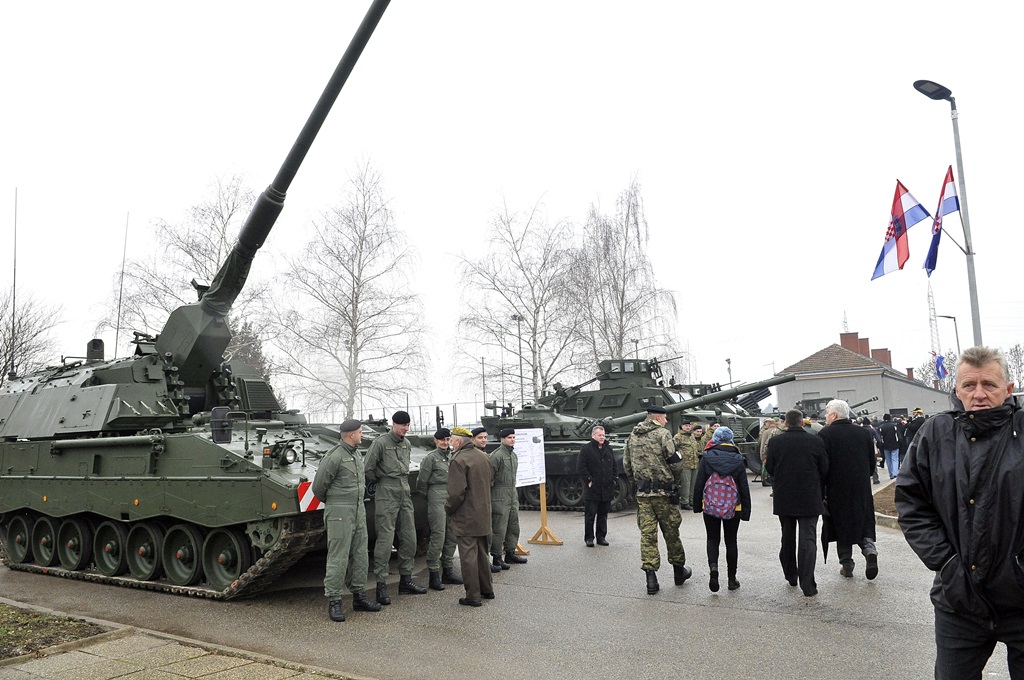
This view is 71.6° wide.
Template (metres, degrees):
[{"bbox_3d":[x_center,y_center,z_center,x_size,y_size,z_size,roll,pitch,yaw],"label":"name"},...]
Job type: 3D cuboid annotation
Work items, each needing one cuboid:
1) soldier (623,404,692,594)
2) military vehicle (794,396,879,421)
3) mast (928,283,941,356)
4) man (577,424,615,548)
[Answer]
[{"bbox_3d":[1.489,1.678,7.320,0.570,1.794,0.440,-6,-7,27],"label":"soldier"},{"bbox_3d":[15.122,4.090,33.486,6.000,2.700,2.600,-8,-9,35],"label":"military vehicle"},{"bbox_3d":[72.332,2.368,121.369,2.200,25.000,2.200,-7,-9,30],"label":"mast"},{"bbox_3d":[1.255,2.107,10.534,0.570,1.760,0.380,-1,-7,-6],"label":"man"}]

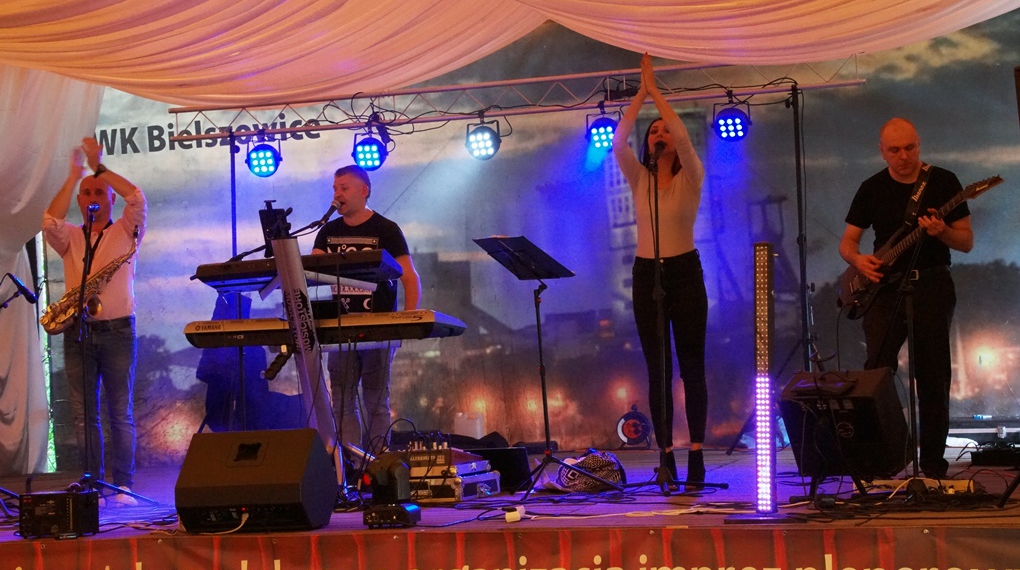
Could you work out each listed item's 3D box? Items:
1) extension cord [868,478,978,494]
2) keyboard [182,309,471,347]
[{"bbox_3d":[1.828,0.915,9.600,0.530,0.060,0.070,-3,-2,22],"label":"extension cord"},{"bbox_3d":[-0.928,0.225,10.750,1.347,0.140,0.450,-3,-2,19],"label":"keyboard"}]

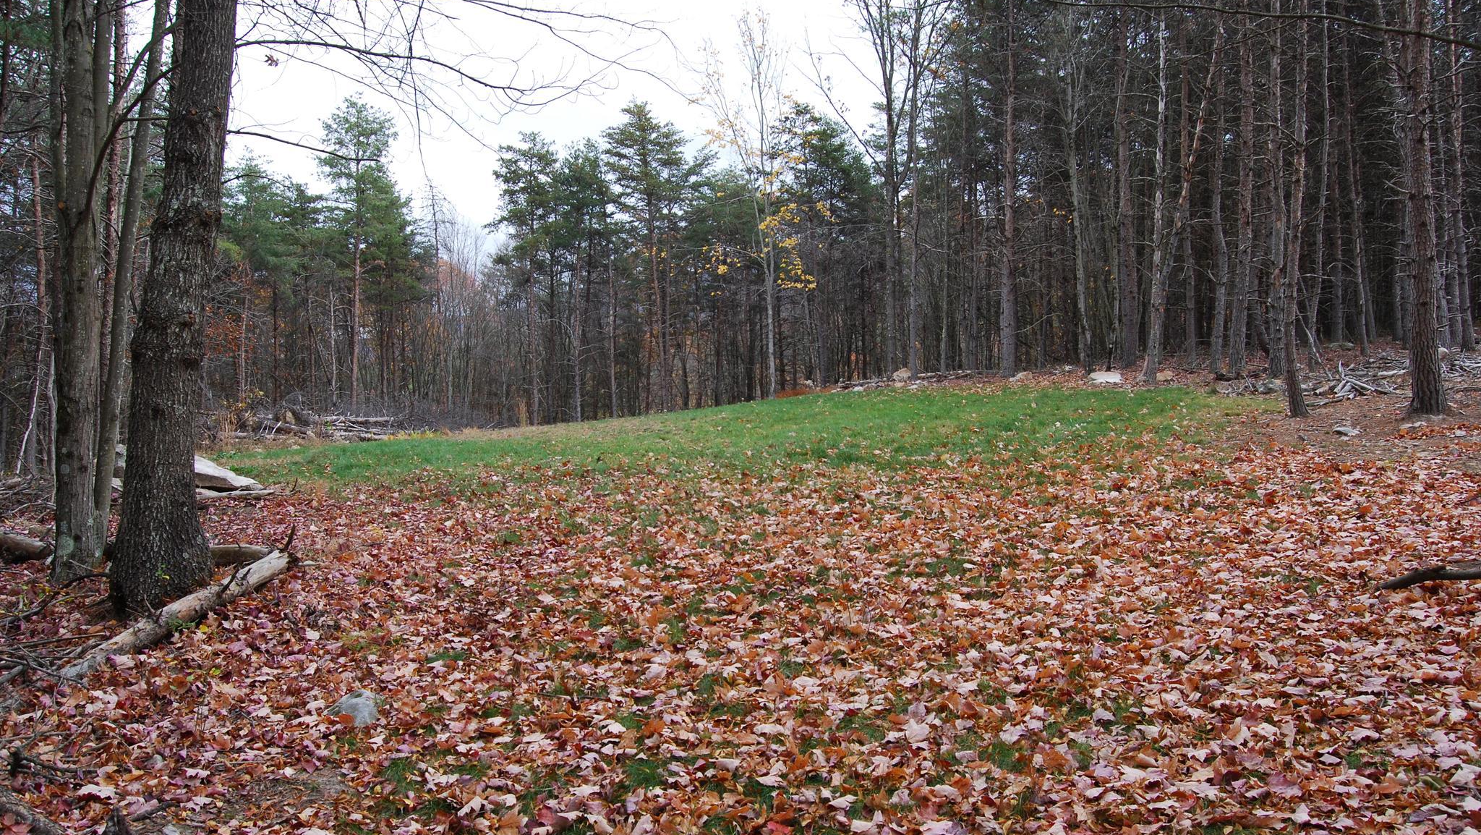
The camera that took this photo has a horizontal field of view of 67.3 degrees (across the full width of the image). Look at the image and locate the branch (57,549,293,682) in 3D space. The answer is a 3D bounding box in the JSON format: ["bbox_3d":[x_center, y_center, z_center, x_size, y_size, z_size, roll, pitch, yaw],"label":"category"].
[{"bbox_3d":[-3.737,1.297,7.650,0.190,0.190,3.210,0,4,-2],"label":"branch"}]

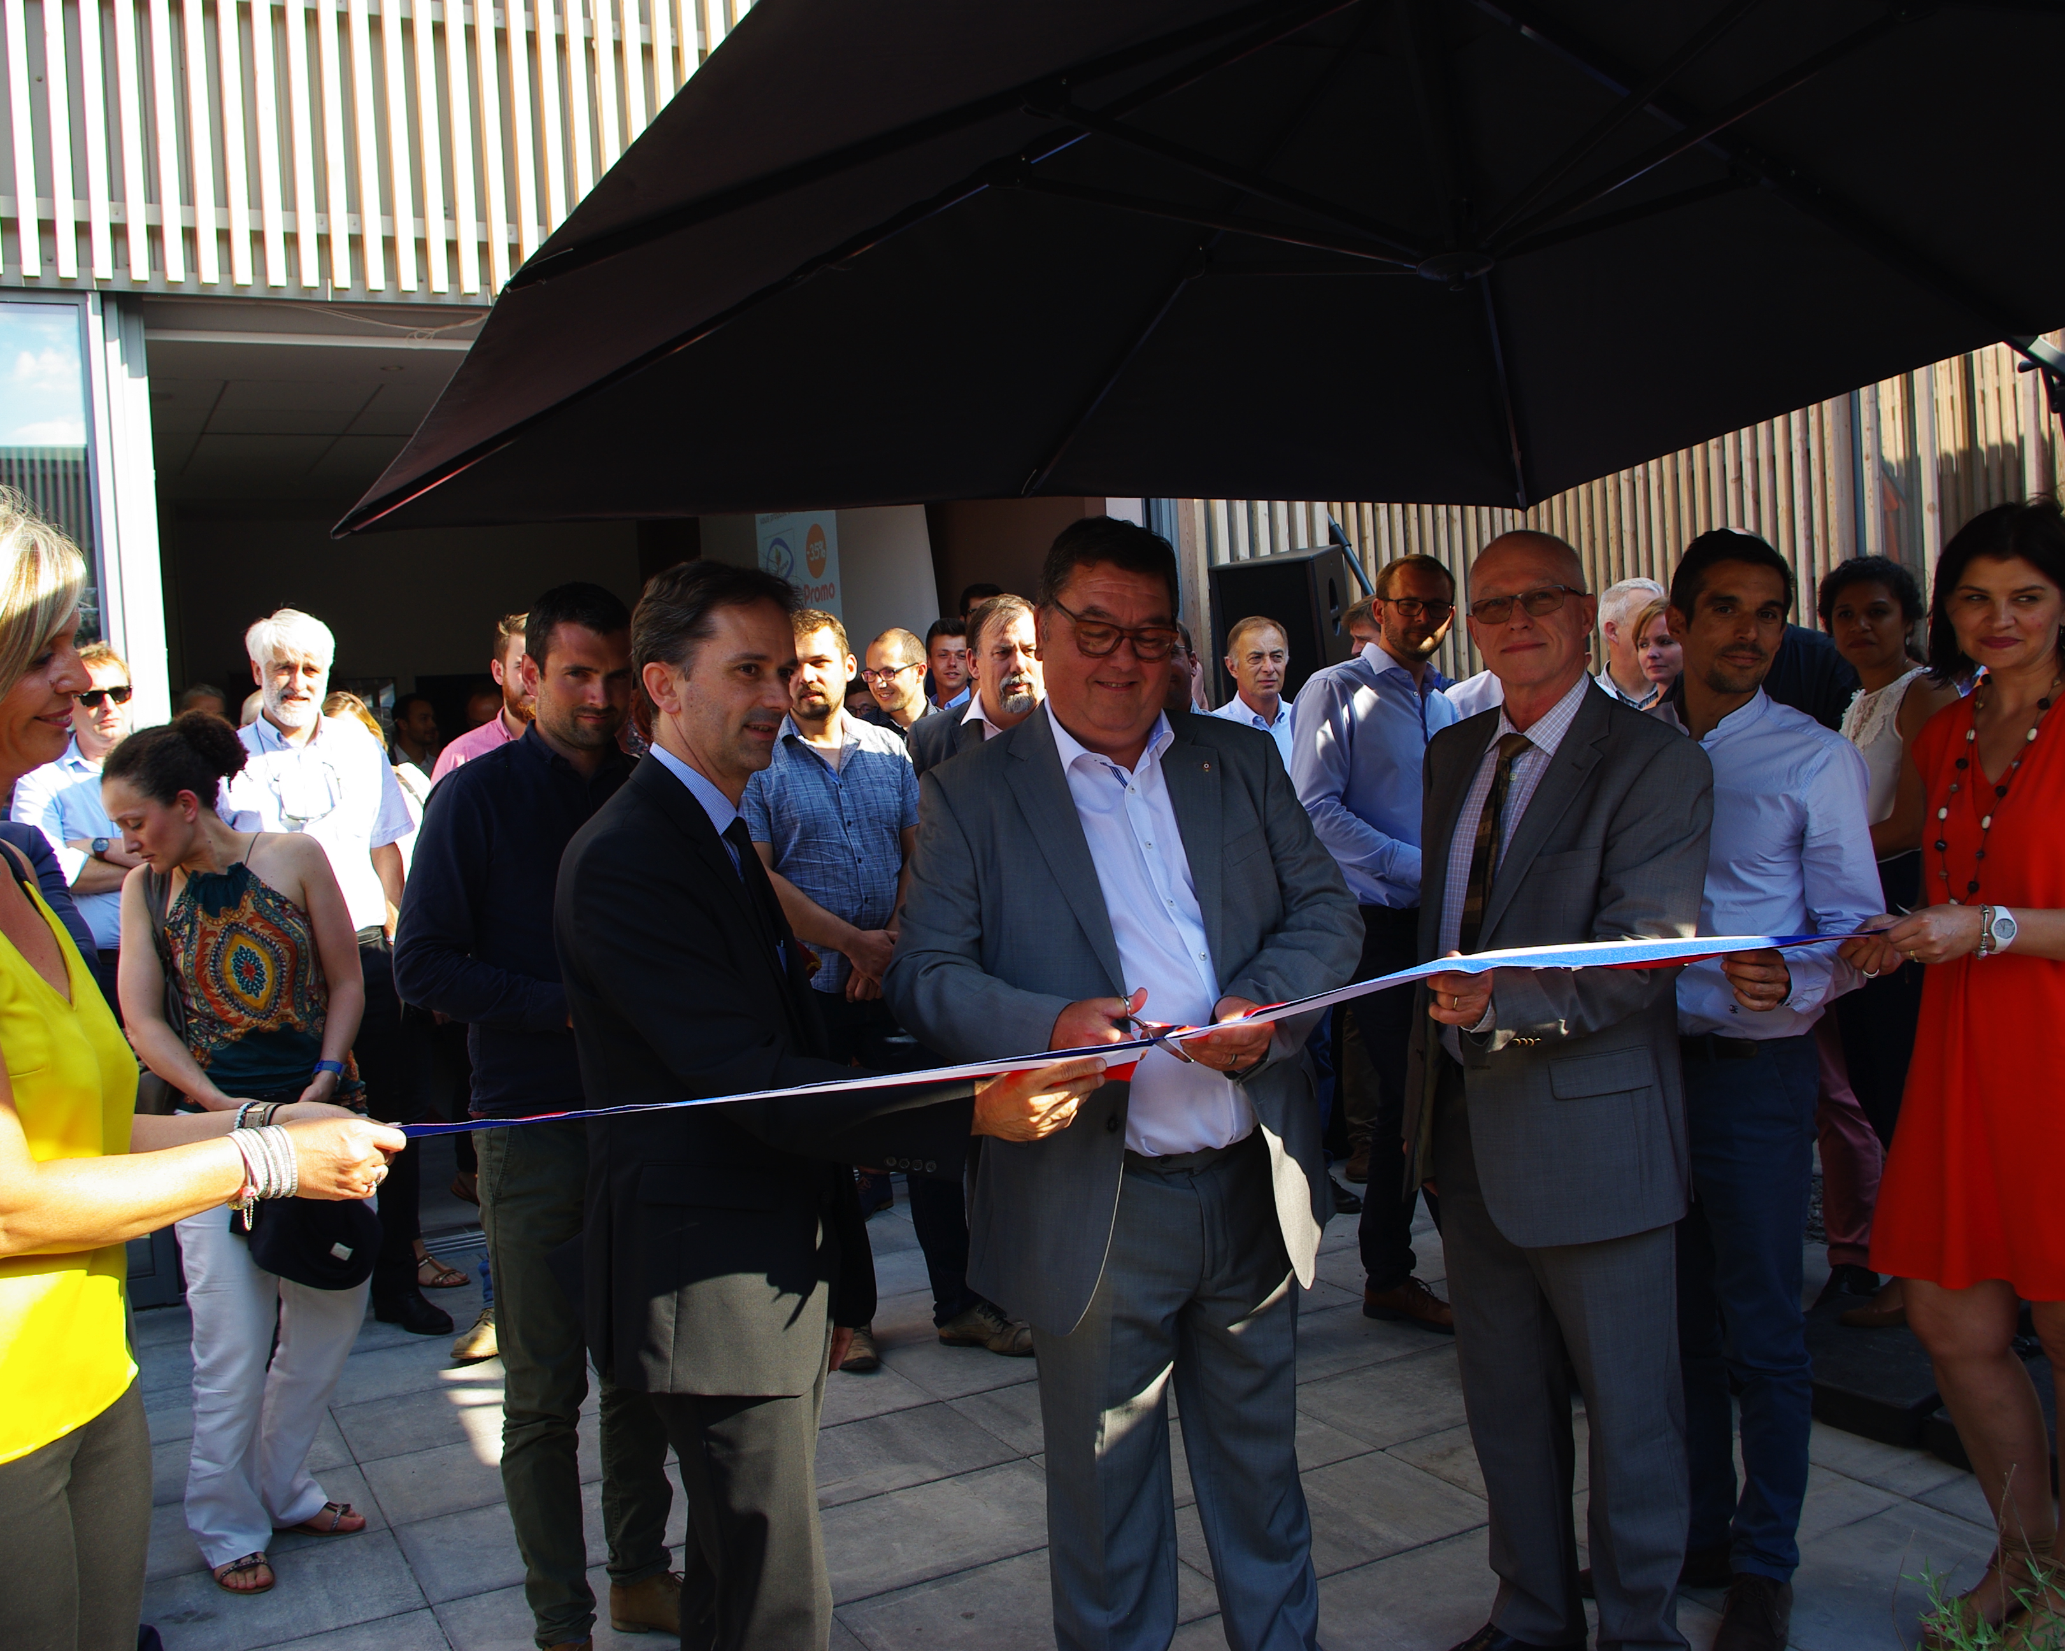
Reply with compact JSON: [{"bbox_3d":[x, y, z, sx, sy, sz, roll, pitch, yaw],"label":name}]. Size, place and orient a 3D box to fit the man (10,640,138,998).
[{"bbox_3d":[-2.206,0.446,4.450,0.560,1.750,0.360,-6,6,-28],"label":"man"}]

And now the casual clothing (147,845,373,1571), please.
[{"bbox_3d":[-1.442,0.668,3.460,0.420,1.280,0.320,-5,5,-21],"label":"casual clothing"}]

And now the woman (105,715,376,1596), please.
[{"bbox_3d":[-1.466,0.575,3.450,0.490,1.590,0.380,-5,5,-21],"label":"woman"}]

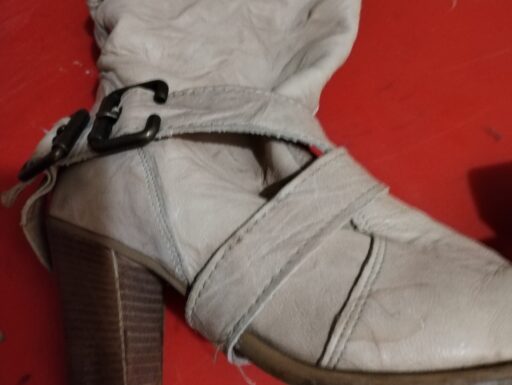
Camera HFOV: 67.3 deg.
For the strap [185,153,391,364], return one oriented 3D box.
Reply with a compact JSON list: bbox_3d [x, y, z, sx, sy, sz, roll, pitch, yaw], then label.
[{"bbox_3d":[0.015,0.030,0.192,0.110,0.060,0.042,-44,82,-8],"label":"strap"}]

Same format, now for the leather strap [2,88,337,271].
[{"bbox_3d":[-0.049,-0.018,0.203,0.158,0.058,0.072,-15,79,-3],"label":"leather strap"}]

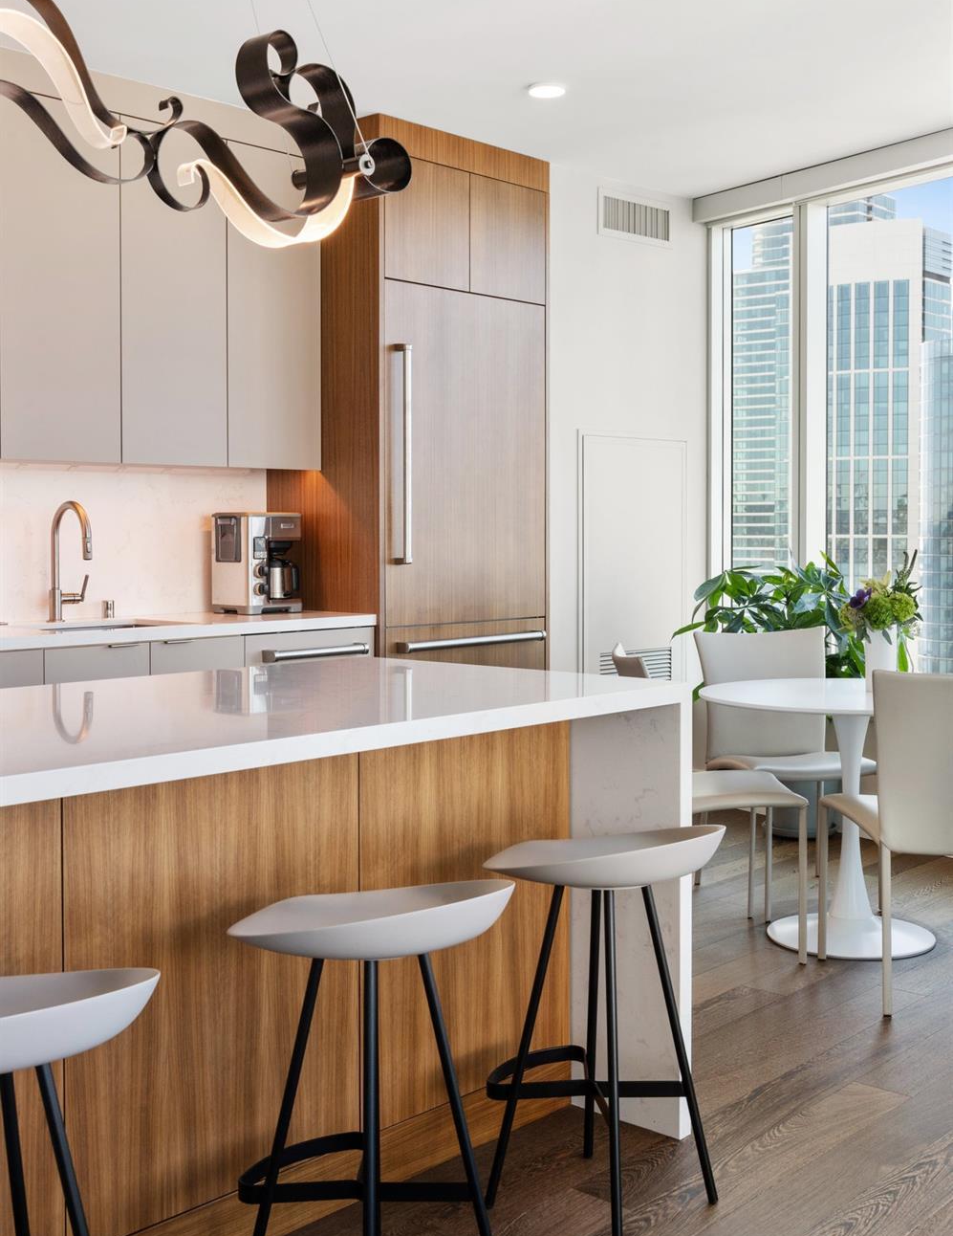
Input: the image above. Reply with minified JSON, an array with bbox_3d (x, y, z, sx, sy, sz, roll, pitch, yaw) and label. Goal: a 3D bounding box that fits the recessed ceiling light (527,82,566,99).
[{"bbox_3d":[0.244,-1.831,5.135,0.140,0.020,0.140,0,3,0],"label":"recessed ceiling light"}]

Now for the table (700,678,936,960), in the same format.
[{"bbox_3d":[1.108,0.580,4.329,0.900,0.720,0.900,0,3,0],"label":"table"}]

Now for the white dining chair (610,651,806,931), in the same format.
[{"bbox_3d":[0.690,0.516,4.300,0.510,0.855,0.470,0,3,-1],"label":"white dining chair"}]

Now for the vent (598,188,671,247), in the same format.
[{"bbox_3d":[0.711,-1.769,6.545,0.550,0.200,0.025,-3,5,-45],"label":"vent"}]

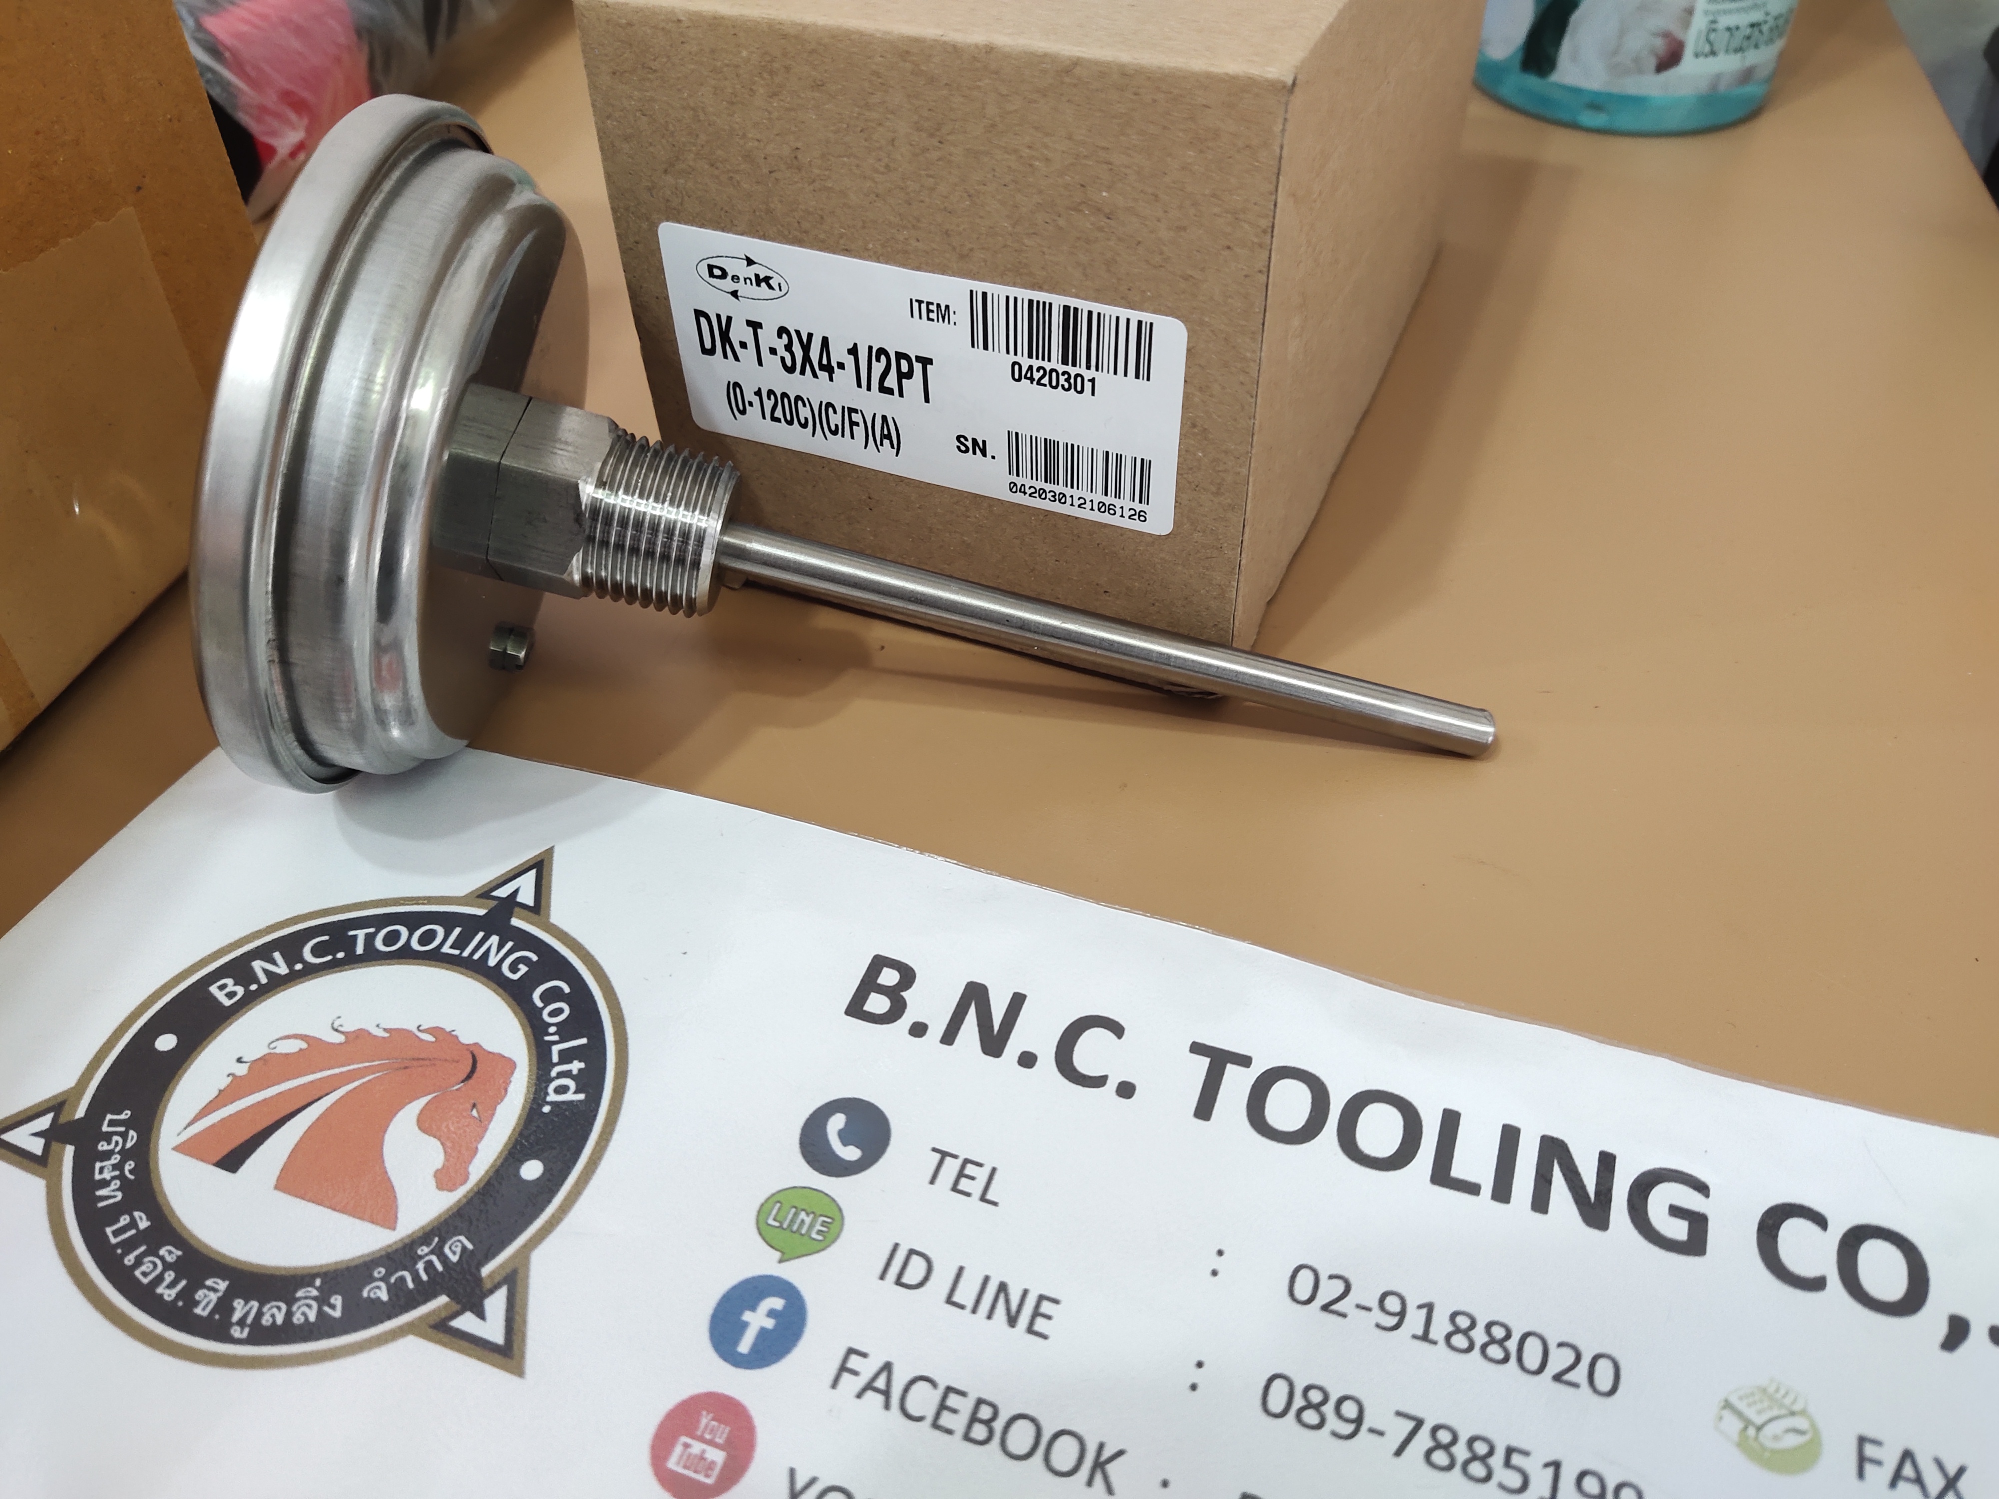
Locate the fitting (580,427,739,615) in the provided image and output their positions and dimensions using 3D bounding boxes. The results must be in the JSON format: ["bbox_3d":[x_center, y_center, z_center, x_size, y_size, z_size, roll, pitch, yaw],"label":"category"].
[{"bbox_3d":[-0.042,-0.028,0.167,0.015,0.021,0.021,13,40,-6],"label":"fitting"}]

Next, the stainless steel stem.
[{"bbox_3d":[0.015,-0.014,0.173,0.103,0.006,0.006,13,40,-6],"label":"stainless steel stem"}]

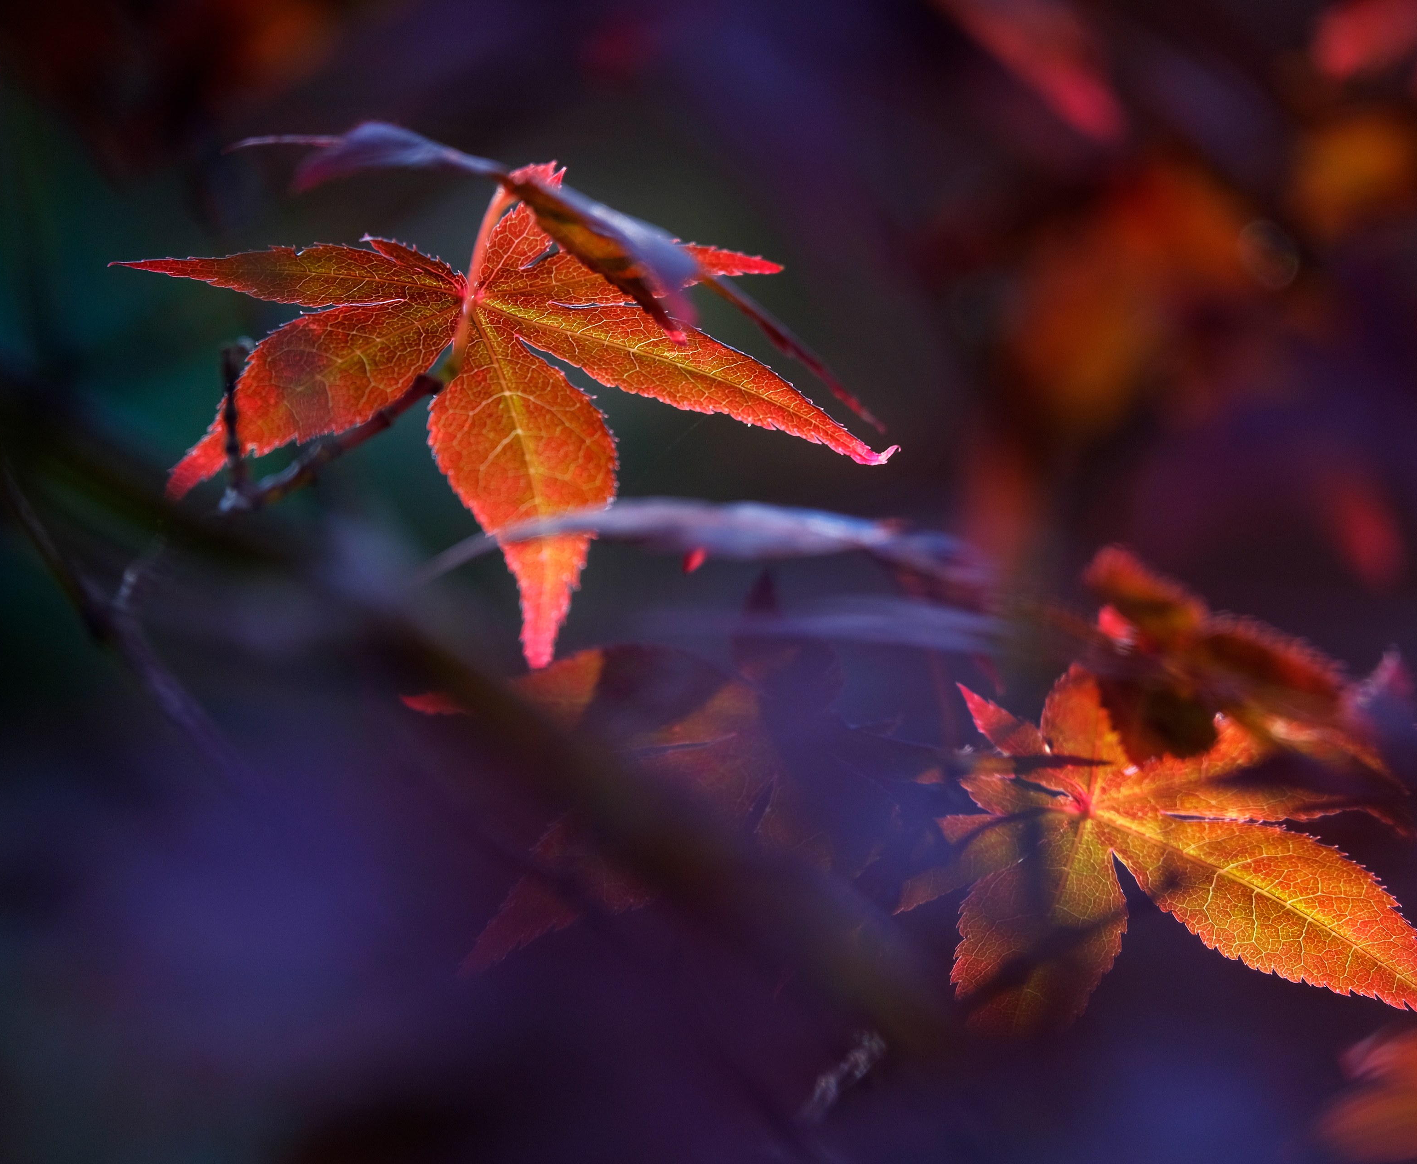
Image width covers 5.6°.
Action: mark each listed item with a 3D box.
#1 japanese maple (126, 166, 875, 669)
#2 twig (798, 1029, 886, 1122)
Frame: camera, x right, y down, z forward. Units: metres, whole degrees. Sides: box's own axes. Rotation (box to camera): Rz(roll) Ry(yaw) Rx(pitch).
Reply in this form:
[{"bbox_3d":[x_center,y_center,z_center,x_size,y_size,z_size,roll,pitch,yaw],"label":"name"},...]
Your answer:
[{"bbox_3d":[-0.021,-0.017,1.500,0.080,0.052,0.026,0,0,0],"label":"japanese maple"},{"bbox_3d":[0.014,0.051,1.500,0.003,0.012,0.003,41,0,0],"label":"twig"}]

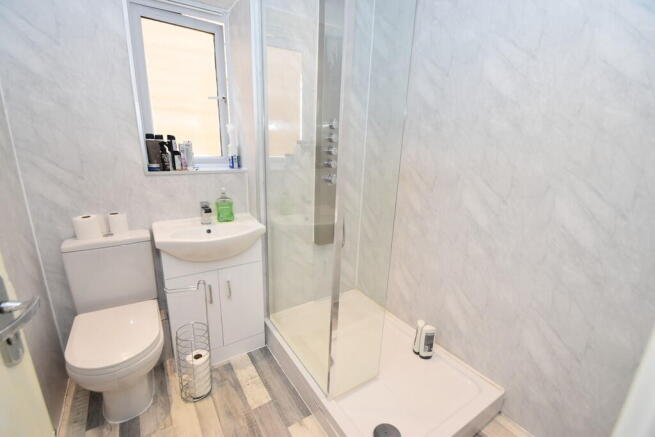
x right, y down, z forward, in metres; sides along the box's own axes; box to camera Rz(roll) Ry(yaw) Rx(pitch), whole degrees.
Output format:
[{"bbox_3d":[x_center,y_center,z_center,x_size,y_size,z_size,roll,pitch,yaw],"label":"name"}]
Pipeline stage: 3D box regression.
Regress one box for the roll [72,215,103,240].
[{"bbox_3d":[-1.299,0.052,1.472,0.106,0.103,0.106,-7,17,-33],"label":"roll"}]

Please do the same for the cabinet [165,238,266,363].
[{"bbox_3d":[-0.739,0.475,1.771,0.524,0.767,0.398,-7,17,-33],"label":"cabinet"}]

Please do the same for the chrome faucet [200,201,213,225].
[{"bbox_3d":[-0.737,-0.026,1.673,0.050,0.145,0.138,-7,17,-33],"label":"chrome faucet"}]

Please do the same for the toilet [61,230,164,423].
[{"bbox_3d":[-1.064,0.544,1.392,0.361,0.796,0.679,-7,17,-33],"label":"toilet"}]

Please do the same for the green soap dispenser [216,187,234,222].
[{"bbox_3d":[-0.664,-0.086,1.778,0.095,0.215,0.055,-5,16,-25],"label":"green soap dispenser"}]

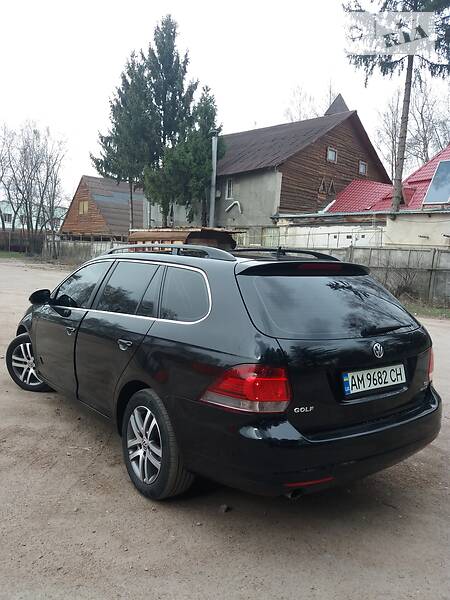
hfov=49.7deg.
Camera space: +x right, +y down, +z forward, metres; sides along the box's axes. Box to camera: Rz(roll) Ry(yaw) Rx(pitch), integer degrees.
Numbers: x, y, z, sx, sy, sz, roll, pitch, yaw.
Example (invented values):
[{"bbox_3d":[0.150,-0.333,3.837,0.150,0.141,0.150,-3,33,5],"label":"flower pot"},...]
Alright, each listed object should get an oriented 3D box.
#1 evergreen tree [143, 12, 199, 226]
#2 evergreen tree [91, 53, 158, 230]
[{"bbox_3d":[-3.164,-9.593,29.578,4.000,14.700,4.000,2,6,0],"label":"evergreen tree"},{"bbox_3d":[-5.593,-8.431,29.225,5.000,12.300,5.000,2,6,0],"label":"evergreen tree"}]

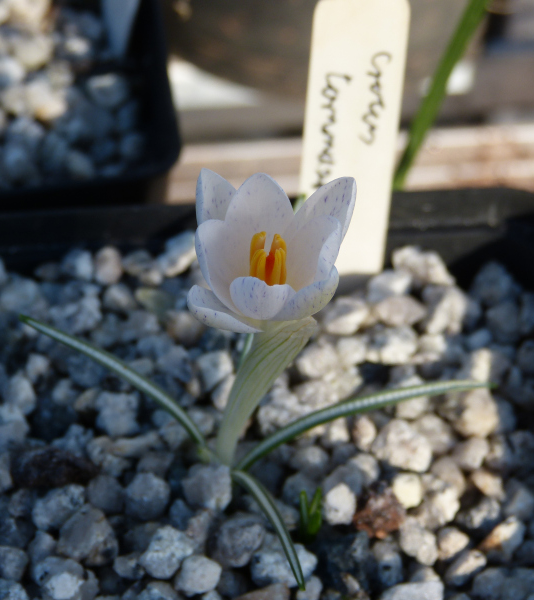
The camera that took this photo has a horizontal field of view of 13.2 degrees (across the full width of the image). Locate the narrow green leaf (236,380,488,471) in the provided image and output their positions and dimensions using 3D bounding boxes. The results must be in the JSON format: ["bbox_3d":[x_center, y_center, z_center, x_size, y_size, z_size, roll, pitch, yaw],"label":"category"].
[{"bbox_3d":[0.016,0.020,0.381,0.045,0.010,0.004,-14,51,-14],"label":"narrow green leaf"}]

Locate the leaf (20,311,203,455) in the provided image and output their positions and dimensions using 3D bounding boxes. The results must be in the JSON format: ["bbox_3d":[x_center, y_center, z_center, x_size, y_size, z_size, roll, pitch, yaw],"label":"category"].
[{"bbox_3d":[-0.026,0.013,0.386,0.041,0.010,0.003,30,54,22],"label":"leaf"}]

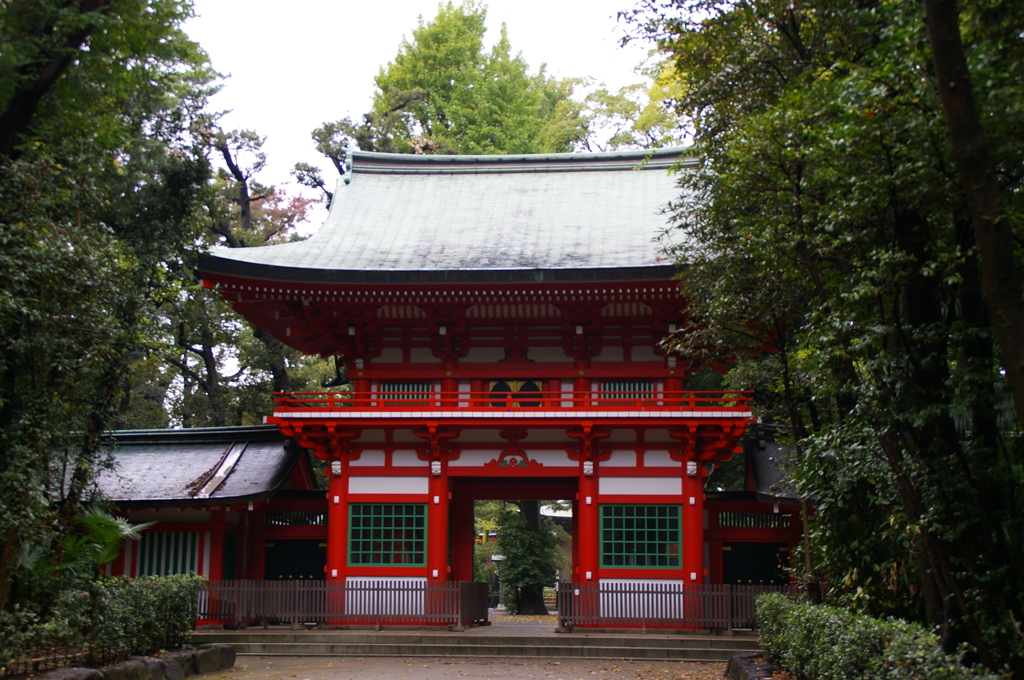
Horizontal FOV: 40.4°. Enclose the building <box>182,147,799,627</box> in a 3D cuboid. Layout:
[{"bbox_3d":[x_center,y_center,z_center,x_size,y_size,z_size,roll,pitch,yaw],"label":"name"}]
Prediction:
[{"bbox_3d":[0.279,0.944,35.576,13.988,12.415,9.728,-1,-10,6],"label":"building"}]

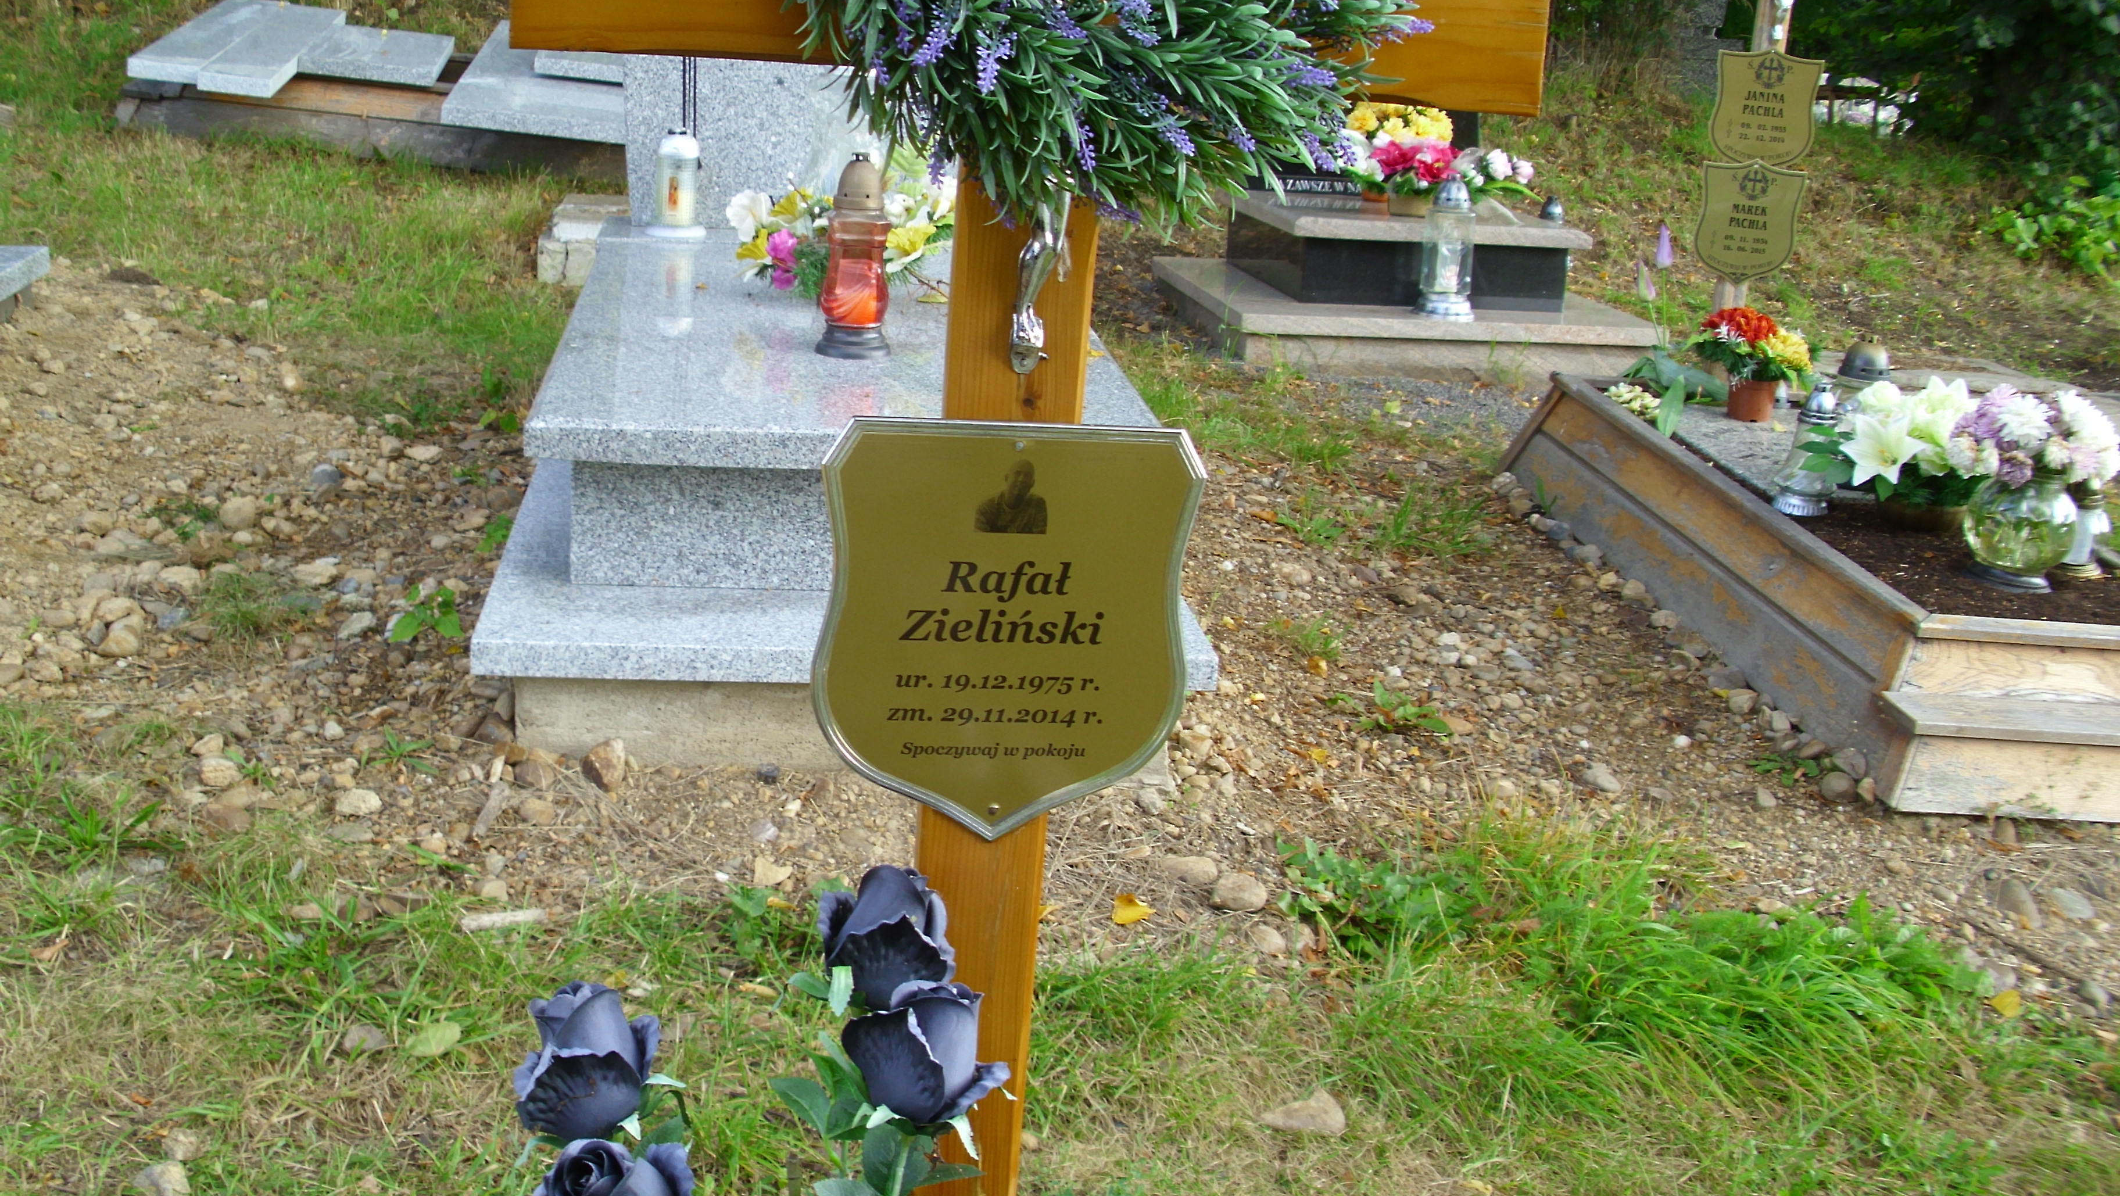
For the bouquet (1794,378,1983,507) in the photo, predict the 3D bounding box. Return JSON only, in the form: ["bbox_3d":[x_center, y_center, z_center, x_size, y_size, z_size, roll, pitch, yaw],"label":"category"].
[{"bbox_3d":[1.517,-0.283,3.914,0.310,0.190,0.260,1,18,-9],"label":"bouquet"}]

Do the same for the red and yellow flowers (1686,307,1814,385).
[{"bbox_3d":[1.536,-0.559,4.772,0.260,0.145,0.230,1,18,-9],"label":"red and yellow flowers"}]

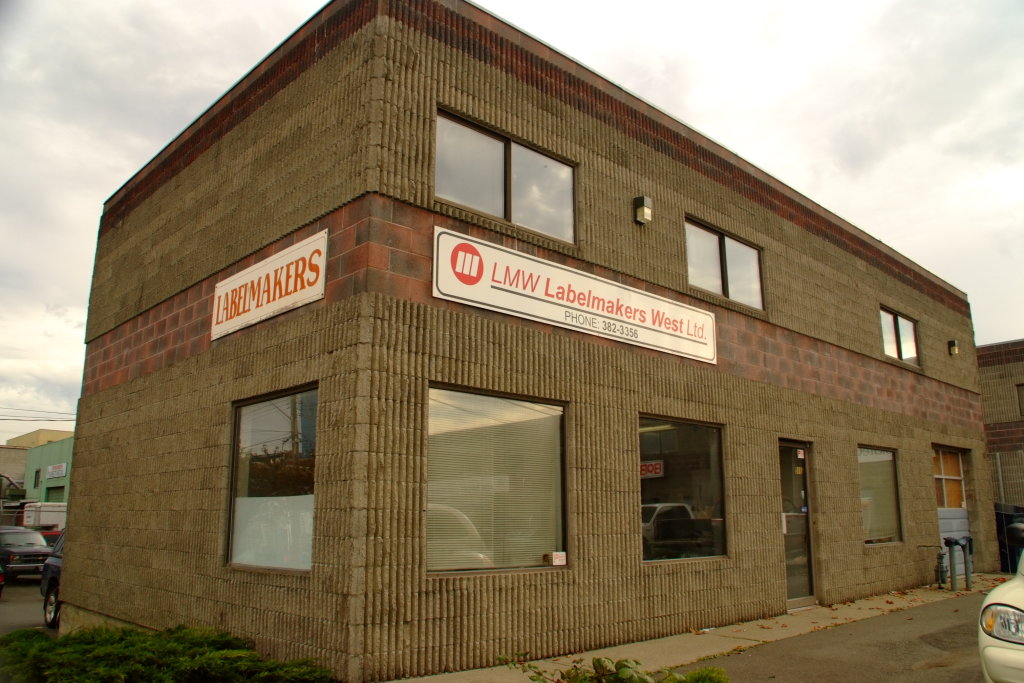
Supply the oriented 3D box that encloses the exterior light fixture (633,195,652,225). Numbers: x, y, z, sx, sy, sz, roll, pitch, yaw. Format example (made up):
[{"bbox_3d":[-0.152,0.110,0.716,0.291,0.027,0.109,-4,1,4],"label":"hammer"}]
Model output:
[{"bbox_3d":[1.451,-1.441,8.442,0.150,0.270,0.150,12,-17,-42],"label":"exterior light fixture"}]

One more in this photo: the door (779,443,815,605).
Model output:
[{"bbox_3d":[3.749,2.383,10.067,0.930,2.120,0.110,12,-17,-42],"label":"door"}]

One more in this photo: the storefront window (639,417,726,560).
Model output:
[{"bbox_3d":[1.908,1.616,8.415,1.680,1.490,0.120,12,-17,-42],"label":"storefront window"}]

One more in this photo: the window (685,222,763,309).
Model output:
[{"bbox_3d":[2.746,-0.962,9.810,1.850,0.880,0.120,12,-17,-42],"label":"window"}]

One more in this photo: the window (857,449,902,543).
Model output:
[{"bbox_3d":[5.768,2.405,12.004,1.570,1.470,0.120,12,-17,-42],"label":"window"}]

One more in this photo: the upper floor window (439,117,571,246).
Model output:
[{"bbox_3d":[-0.017,-1.510,7.237,1.830,0.870,0.120,12,-17,-42],"label":"upper floor window"}]

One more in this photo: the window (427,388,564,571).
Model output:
[{"bbox_3d":[-0.077,1.191,6.574,1.650,1.490,0.120,12,-17,-42],"label":"window"}]

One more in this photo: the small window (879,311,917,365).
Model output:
[{"bbox_3d":[6.889,-0.061,13.650,1.760,0.870,0.120,12,-17,-42],"label":"small window"}]

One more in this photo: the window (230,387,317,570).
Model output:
[{"bbox_3d":[-2.094,1.186,6.637,0.120,1.490,1.600,12,-17,-42],"label":"window"}]

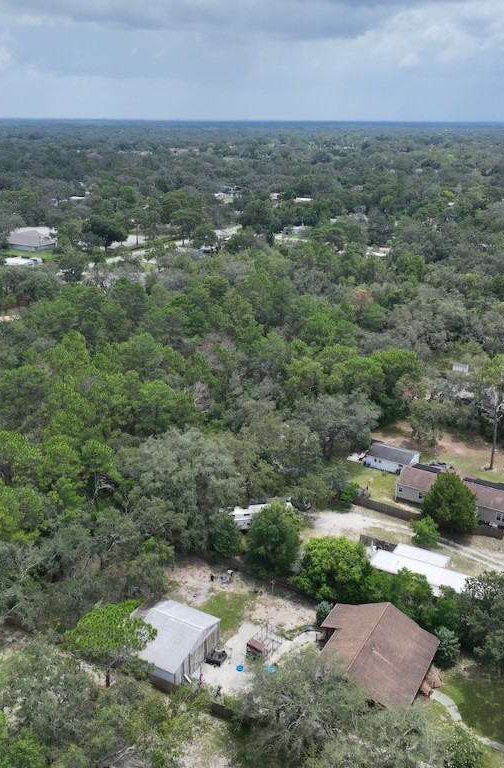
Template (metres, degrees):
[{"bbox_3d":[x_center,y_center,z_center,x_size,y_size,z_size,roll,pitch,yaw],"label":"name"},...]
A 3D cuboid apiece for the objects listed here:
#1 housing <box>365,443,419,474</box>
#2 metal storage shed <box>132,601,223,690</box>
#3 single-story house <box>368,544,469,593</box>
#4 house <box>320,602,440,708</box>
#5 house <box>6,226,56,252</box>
[{"bbox_3d":[27.060,14.010,135.689,8.360,3.700,6.100,12,23,28],"label":"housing"},{"bbox_3d":[-9.587,31.219,86.037,7.600,4.850,10.150,12,23,27],"label":"metal storage shed"},{"bbox_3d":[25.362,27.384,100.486,15.800,3.400,6.800,11,23,27],"label":"single-story house"},{"bbox_3d":[13.886,32.116,84.965,13.700,5.300,13.800,12,23,27],"label":"house"},{"bbox_3d":[-111.273,-72.611,359.565,20.000,6.500,18.500,11,23,26],"label":"house"}]

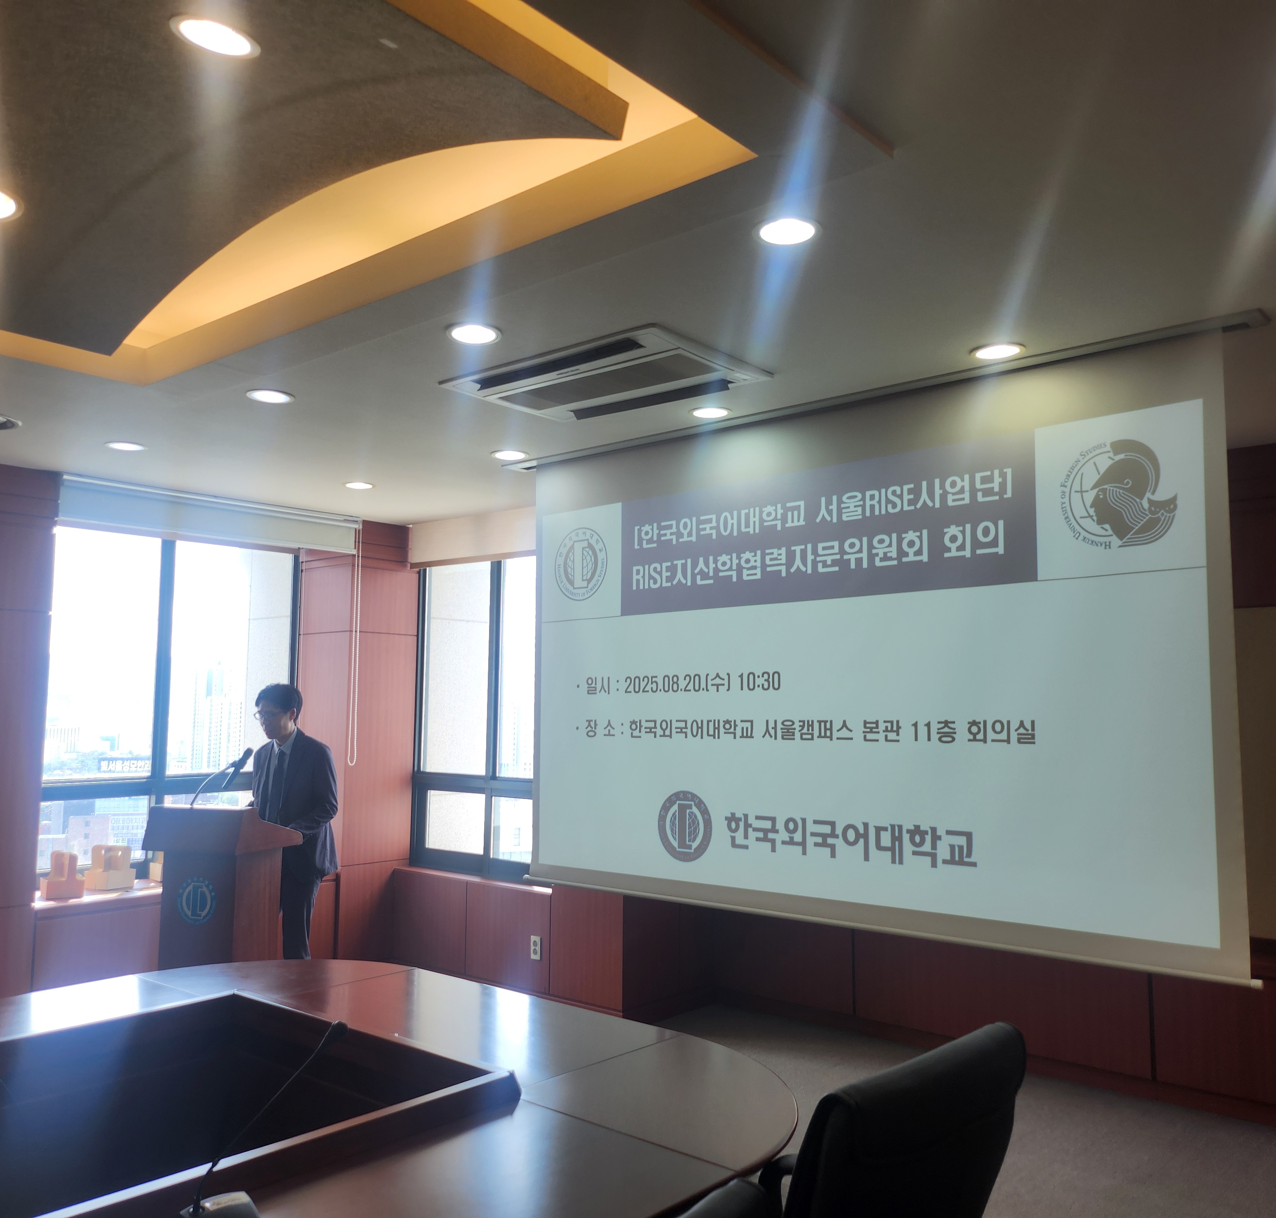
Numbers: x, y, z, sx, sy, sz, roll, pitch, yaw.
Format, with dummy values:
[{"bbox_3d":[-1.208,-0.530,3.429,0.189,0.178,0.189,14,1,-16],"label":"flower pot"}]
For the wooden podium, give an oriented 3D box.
[{"bbox_3d":[-1.804,1.404,4.874,0.490,1.115,0.434,-2,-5,20],"label":"wooden podium"}]

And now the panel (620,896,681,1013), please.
[{"bbox_3d":[0.059,1.656,5.529,0.040,0.548,0.436,-4,-7,41],"label":"panel"}]

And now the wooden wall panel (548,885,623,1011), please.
[{"bbox_3d":[-0.243,1.655,5.529,0.490,0.548,0.040,-4,-7,41],"label":"wooden wall panel"}]

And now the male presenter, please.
[{"bbox_3d":[-1.622,1.175,5.281,0.460,1.645,0.360,-2,-5,20],"label":"male presenter"}]

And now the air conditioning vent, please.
[{"bbox_3d":[-0.114,-0.747,3.657,0.913,0.050,0.621,-4,-7,41],"label":"air conditioning vent"}]

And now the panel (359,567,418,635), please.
[{"bbox_3d":[-1.494,-0.045,6.604,0.040,0.390,0.465,-4,-7,41],"label":"panel"}]

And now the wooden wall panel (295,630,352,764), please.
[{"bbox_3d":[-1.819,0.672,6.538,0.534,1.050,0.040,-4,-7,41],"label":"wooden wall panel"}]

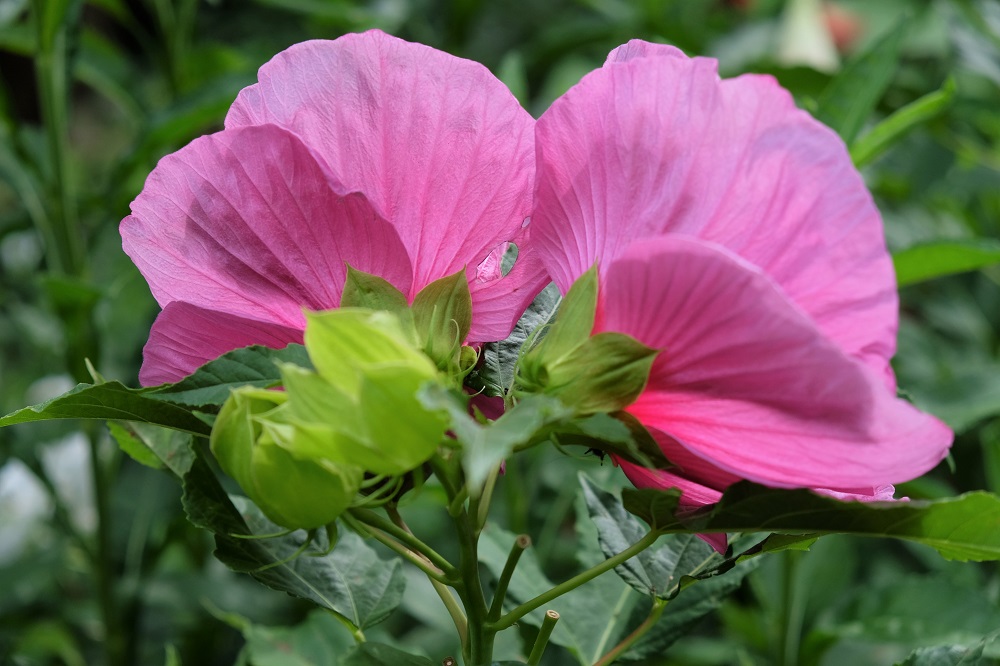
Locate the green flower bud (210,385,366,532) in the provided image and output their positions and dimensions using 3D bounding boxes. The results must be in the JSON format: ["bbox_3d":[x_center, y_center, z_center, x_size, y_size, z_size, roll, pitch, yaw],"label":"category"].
[{"bbox_3d":[-0.066,0.039,0.680,0.042,0.044,0.040,-28,15,0],"label":"green flower bud"}]

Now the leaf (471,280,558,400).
[{"bbox_3d":[0.006,0.003,0.800,0.032,0.045,0.020,5,6,-6],"label":"leaf"}]

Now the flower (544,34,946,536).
[{"bbox_3d":[0.087,-0.018,0.785,0.100,0.160,0.140,-4,12,-44],"label":"flower"}]

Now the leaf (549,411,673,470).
[{"bbox_3d":[0.037,0.036,0.730,0.043,0.018,0.030,19,12,18],"label":"leaf"}]

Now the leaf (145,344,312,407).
[{"bbox_3d":[-0.094,0.015,0.740,0.060,0.018,0.040,-5,11,-24],"label":"leaf"}]

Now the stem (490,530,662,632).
[{"bbox_3d":[0.026,0.083,0.735,0.068,0.010,0.010,-30,0,12],"label":"stem"}]

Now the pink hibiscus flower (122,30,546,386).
[{"bbox_3d":[-0.060,-0.045,0.790,0.145,0.122,0.095,-7,21,-10],"label":"pink hibiscus flower"}]

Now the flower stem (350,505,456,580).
[{"bbox_3d":[-0.033,0.070,0.735,0.045,0.012,0.012,32,0,-20],"label":"flower stem"}]

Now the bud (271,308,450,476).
[{"bbox_3d":[-0.044,0.019,0.685,0.050,0.052,0.045,-15,12,0],"label":"bud"}]

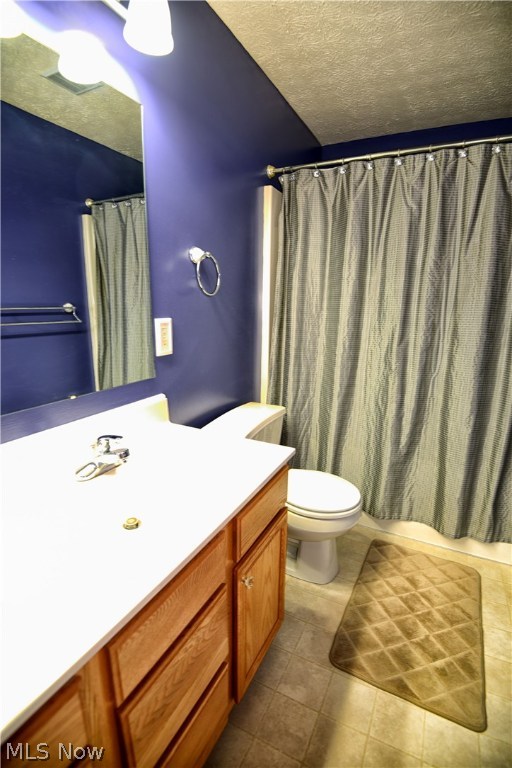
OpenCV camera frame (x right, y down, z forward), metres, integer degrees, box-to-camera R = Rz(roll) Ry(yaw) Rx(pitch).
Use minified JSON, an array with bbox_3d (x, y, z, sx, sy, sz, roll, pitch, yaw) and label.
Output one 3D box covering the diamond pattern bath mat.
[{"bbox_3d":[0.681,0.963,1.476,0.515,0.016,0.775,8,15,27],"label":"diamond pattern bath mat"}]

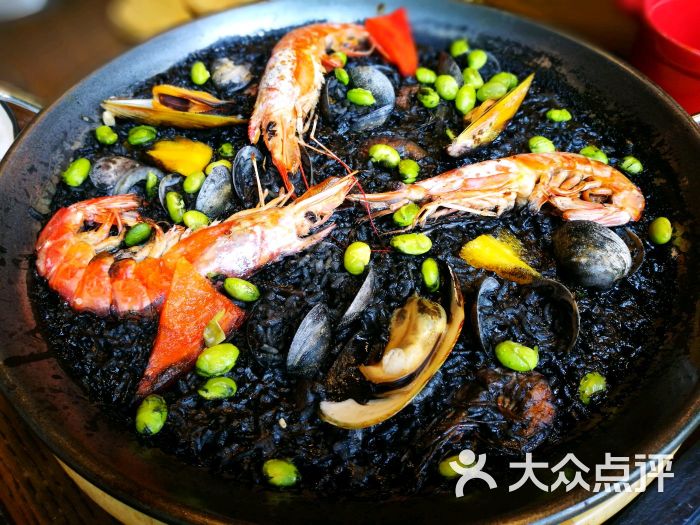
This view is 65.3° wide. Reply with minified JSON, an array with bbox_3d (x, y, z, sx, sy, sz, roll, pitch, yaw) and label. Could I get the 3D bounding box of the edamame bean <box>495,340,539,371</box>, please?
[{"bbox_3d":[0.070,0.039,0.228,0.018,0.010,0.011,20,54,16],"label":"edamame bean"}]

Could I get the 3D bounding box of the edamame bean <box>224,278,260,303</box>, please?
[{"bbox_3d":[-0.050,0.012,0.251,0.018,0.009,0.010,26,56,20],"label":"edamame bean"}]

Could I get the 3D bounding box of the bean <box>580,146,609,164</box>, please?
[{"bbox_3d":[0.124,-0.055,0.280,0.010,0.009,0.016,-27,56,-19],"label":"bean"}]

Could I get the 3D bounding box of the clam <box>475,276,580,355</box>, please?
[{"bbox_3d":[0.066,0.020,0.202,0.039,0.015,0.035,9,54,9],"label":"clam"}]

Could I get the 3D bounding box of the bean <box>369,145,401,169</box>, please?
[{"bbox_3d":[0.018,-0.055,0.282,0.019,0.009,0.011,37,61,26],"label":"bean"}]

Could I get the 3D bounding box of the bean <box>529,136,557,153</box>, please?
[{"bbox_3d":[0.100,-0.060,0.285,0.015,0.009,0.011,37,61,26],"label":"bean"}]

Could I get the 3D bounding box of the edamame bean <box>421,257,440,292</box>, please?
[{"bbox_3d":[0.032,0.004,0.215,0.009,0.009,0.015,-5,53,-1],"label":"edamame bean"}]

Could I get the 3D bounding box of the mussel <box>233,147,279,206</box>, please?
[{"bbox_3d":[-0.048,-0.043,0.273,0.024,0.018,0.031,-1,51,0],"label":"mussel"}]

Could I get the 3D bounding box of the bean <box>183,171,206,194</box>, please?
[{"bbox_3d":[-0.084,-0.043,0.296,0.011,0.010,0.017,23,55,19],"label":"bean"}]

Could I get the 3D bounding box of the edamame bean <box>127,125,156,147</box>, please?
[{"bbox_3d":[-0.107,-0.065,0.281,0.015,0.008,0.011,-28,56,-21],"label":"edamame bean"}]

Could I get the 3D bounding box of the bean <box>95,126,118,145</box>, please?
[{"bbox_3d":[-0.126,-0.066,0.282,0.015,0.008,0.010,32,58,24],"label":"bean"}]

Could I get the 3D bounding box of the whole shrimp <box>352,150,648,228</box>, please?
[{"bbox_3d":[0.065,-0.032,0.243,0.132,0.024,0.039,-1,51,0],"label":"whole shrimp"}]

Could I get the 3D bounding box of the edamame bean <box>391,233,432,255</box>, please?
[{"bbox_3d":[0.026,-0.008,0.231,0.017,0.008,0.010,6,51,6],"label":"edamame bean"}]

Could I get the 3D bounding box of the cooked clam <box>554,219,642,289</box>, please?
[{"bbox_3d":[0.107,-0.004,0.237,0.037,0.021,0.031,11,52,9],"label":"cooked clam"}]

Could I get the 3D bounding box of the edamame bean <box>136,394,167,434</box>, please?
[{"bbox_3d":[-0.066,0.051,0.183,0.011,0.010,0.015,4,53,5],"label":"edamame bean"}]

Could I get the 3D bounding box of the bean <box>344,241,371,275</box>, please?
[{"bbox_3d":[0.003,-0.002,0.240,0.011,0.010,0.017,5,52,5],"label":"bean"}]

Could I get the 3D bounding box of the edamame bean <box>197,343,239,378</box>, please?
[{"bbox_3d":[-0.055,0.041,0.229,0.018,0.011,0.013,-19,53,-13],"label":"edamame bean"}]

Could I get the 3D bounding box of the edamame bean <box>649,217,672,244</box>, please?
[{"bbox_3d":[0.141,-0.015,0.247,0.009,0.009,0.015,14,53,12],"label":"edamame bean"}]

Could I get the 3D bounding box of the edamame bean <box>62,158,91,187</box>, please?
[{"bbox_3d":[-0.139,-0.046,0.277,0.011,0.010,0.018,9,52,8],"label":"edamame bean"}]

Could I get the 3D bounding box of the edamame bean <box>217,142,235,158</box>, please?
[{"bbox_3d":[-0.060,-0.054,0.265,0.010,0.007,0.009,-18,54,-11],"label":"edamame bean"}]

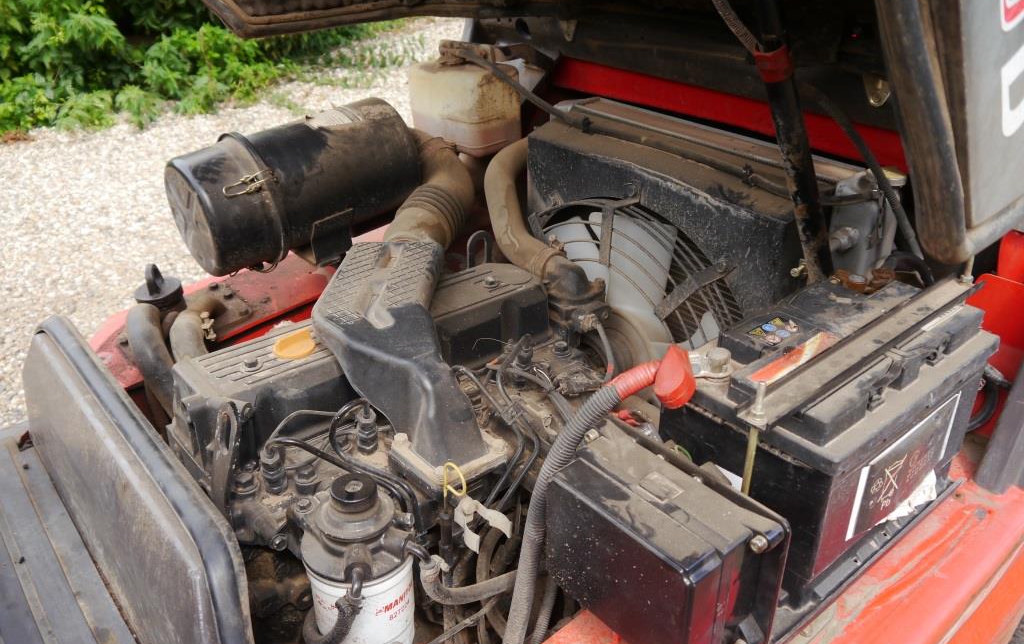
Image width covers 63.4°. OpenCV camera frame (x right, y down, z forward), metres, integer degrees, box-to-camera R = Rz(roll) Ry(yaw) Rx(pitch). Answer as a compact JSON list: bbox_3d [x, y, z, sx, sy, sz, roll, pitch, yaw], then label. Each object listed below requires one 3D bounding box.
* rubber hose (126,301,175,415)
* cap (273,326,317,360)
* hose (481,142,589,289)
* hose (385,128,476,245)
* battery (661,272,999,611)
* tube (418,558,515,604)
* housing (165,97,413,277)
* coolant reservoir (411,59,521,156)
[{"bbox_3d":[-0.481,0.049,1.103,0.075,0.130,0.160,-23,35,-34],"label":"rubber hose"},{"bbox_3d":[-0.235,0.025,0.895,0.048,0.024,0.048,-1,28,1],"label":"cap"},{"bbox_3d":[0.009,-0.170,1.182,0.100,0.105,0.335,-3,28,-3],"label":"hose"},{"bbox_3d":[-0.118,-0.204,1.259,0.140,0.130,0.330,-4,28,-5],"label":"hose"},{"bbox_3d":[0.299,0.090,0.798,0.282,0.177,0.175,-23,35,-34],"label":"battery"},{"bbox_3d":[-0.035,0.217,0.711,0.105,0.070,0.030,-23,35,-34],"label":"tube"},{"bbox_3d":[-0.338,-0.218,1.305,0.342,0.200,0.195,-28,38,-31],"label":"housing"},{"bbox_3d":[-0.078,-0.389,1.485,0.120,0.140,0.180,-23,35,-34],"label":"coolant reservoir"}]

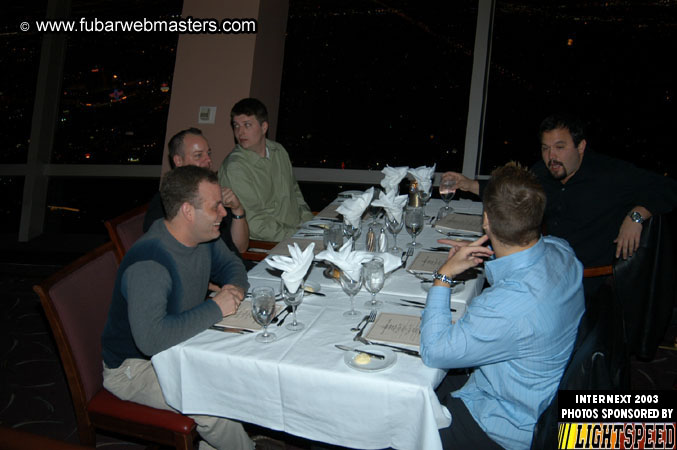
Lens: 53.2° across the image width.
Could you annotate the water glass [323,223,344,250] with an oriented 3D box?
[{"bbox_3d":[-0.019,0.087,2.926,0.079,0.174,0.079,5,18,17],"label":"water glass"}]

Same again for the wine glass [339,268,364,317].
[{"bbox_3d":[0.051,0.237,2.430,0.081,0.184,0.081,5,18,17],"label":"wine glass"}]

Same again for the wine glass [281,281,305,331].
[{"bbox_3d":[-0.148,0.260,2.252,0.076,0.178,0.076,-4,19,-4],"label":"wine glass"}]

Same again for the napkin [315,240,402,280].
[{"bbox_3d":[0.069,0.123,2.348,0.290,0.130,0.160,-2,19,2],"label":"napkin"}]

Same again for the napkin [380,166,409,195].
[{"bbox_3d":[0.297,-0.229,3.534,0.141,0.148,0.110,1,17,5],"label":"napkin"}]

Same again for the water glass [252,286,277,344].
[{"bbox_3d":[-0.246,0.299,2.256,0.078,0.175,0.078,-1,17,0],"label":"water glass"}]

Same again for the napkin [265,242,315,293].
[{"bbox_3d":[-0.165,0.145,2.301,0.167,0.167,0.120,-2,17,-4],"label":"napkin"}]

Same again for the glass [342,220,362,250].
[{"bbox_3d":[0.070,0.055,3.012,0.081,0.182,0.081,5,18,17],"label":"glass"}]

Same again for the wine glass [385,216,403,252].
[{"bbox_3d":[0.265,0.029,3.094,0.081,0.180,0.081,5,18,17],"label":"wine glass"}]

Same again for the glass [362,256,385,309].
[{"bbox_3d":[0.125,0.205,2.393,0.079,0.170,0.079,-1,19,3],"label":"glass"}]

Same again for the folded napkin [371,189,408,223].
[{"bbox_3d":[0.215,-0.080,2.850,0.160,0.135,0.120,-1,19,4],"label":"folded napkin"}]

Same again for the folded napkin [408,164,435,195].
[{"bbox_3d":[0.404,-0.219,3.251,0.140,0.135,0.115,0,19,7],"label":"folded napkin"}]

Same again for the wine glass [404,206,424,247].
[{"bbox_3d":[0.331,0.008,2.941,0.080,0.170,0.080,0,19,6],"label":"wine glass"}]

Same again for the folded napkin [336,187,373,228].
[{"bbox_3d":[0.074,-0.076,2.974,0.162,0.177,0.120,0,17,1],"label":"folded napkin"}]

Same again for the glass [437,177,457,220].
[{"bbox_3d":[0.548,-0.161,3.408,0.080,0.170,0.080,1,19,9],"label":"glass"}]

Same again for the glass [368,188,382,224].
[{"bbox_3d":[0.174,-0.083,3.224,0.079,0.170,0.079,-1,19,3],"label":"glass"}]

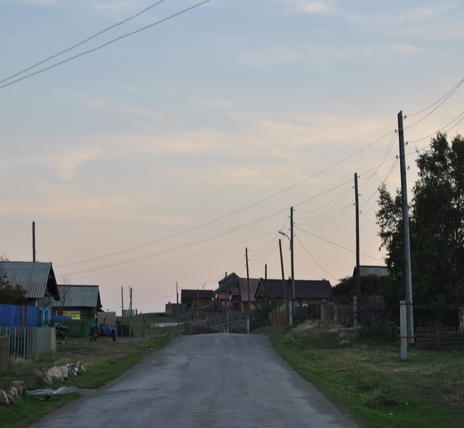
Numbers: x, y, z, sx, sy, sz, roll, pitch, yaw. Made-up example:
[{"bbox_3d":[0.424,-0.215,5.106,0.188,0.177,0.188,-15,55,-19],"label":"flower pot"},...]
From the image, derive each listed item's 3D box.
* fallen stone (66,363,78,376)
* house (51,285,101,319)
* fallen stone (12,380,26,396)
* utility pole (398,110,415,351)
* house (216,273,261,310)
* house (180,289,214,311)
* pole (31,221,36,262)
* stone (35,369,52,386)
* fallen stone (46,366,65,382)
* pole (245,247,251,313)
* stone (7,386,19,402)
[{"bbox_3d":[-4.168,4.063,38.126,0.297,0.335,0.316,0,-4,0],"label":"fallen stone"},{"bbox_3d":[-12.090,7.335,112.000,4.400,3.700,4.800,0,-3,0],"label":"house"},{"bbox_3d":[-4.952,4.066,34.000,0.330,0.360,0.350,0,-3,0],"label":"fallen stone"},{"bbox_3d":[5.806,0.648,48.725,0.280,8.199,0.280,-2,-4,0],"label":"utility pole"},{"bbox_3d":[0.941,10.034,183.000,6.000,5.400,6.000,0,-3,0],"label":"house"},{"bbox_3d":[-4.729,11.925,200.000,4.900,3.500,4.800,0,-3,0],"label":"house"},{"bbox_3d":[-14.249,4.531,104.732,0.220,8.000,0.220,0,-4,0],"label":"pole"},{"bbox_3d":[-4.261,3.696,32.981,0.385,0.373,0.379,0,-4,0],"label":"stone"},{"bbox_3d":[-4.778,4.345,39.500,0.480,0.420,0.440,0,-3,0],"label":"fallen stone"},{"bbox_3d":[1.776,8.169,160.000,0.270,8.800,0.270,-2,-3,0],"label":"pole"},{"bbox_3d":[-4.070,3.347,27.057,0.211,0.272,0.241,0,-4,0],"label":"stone"}]

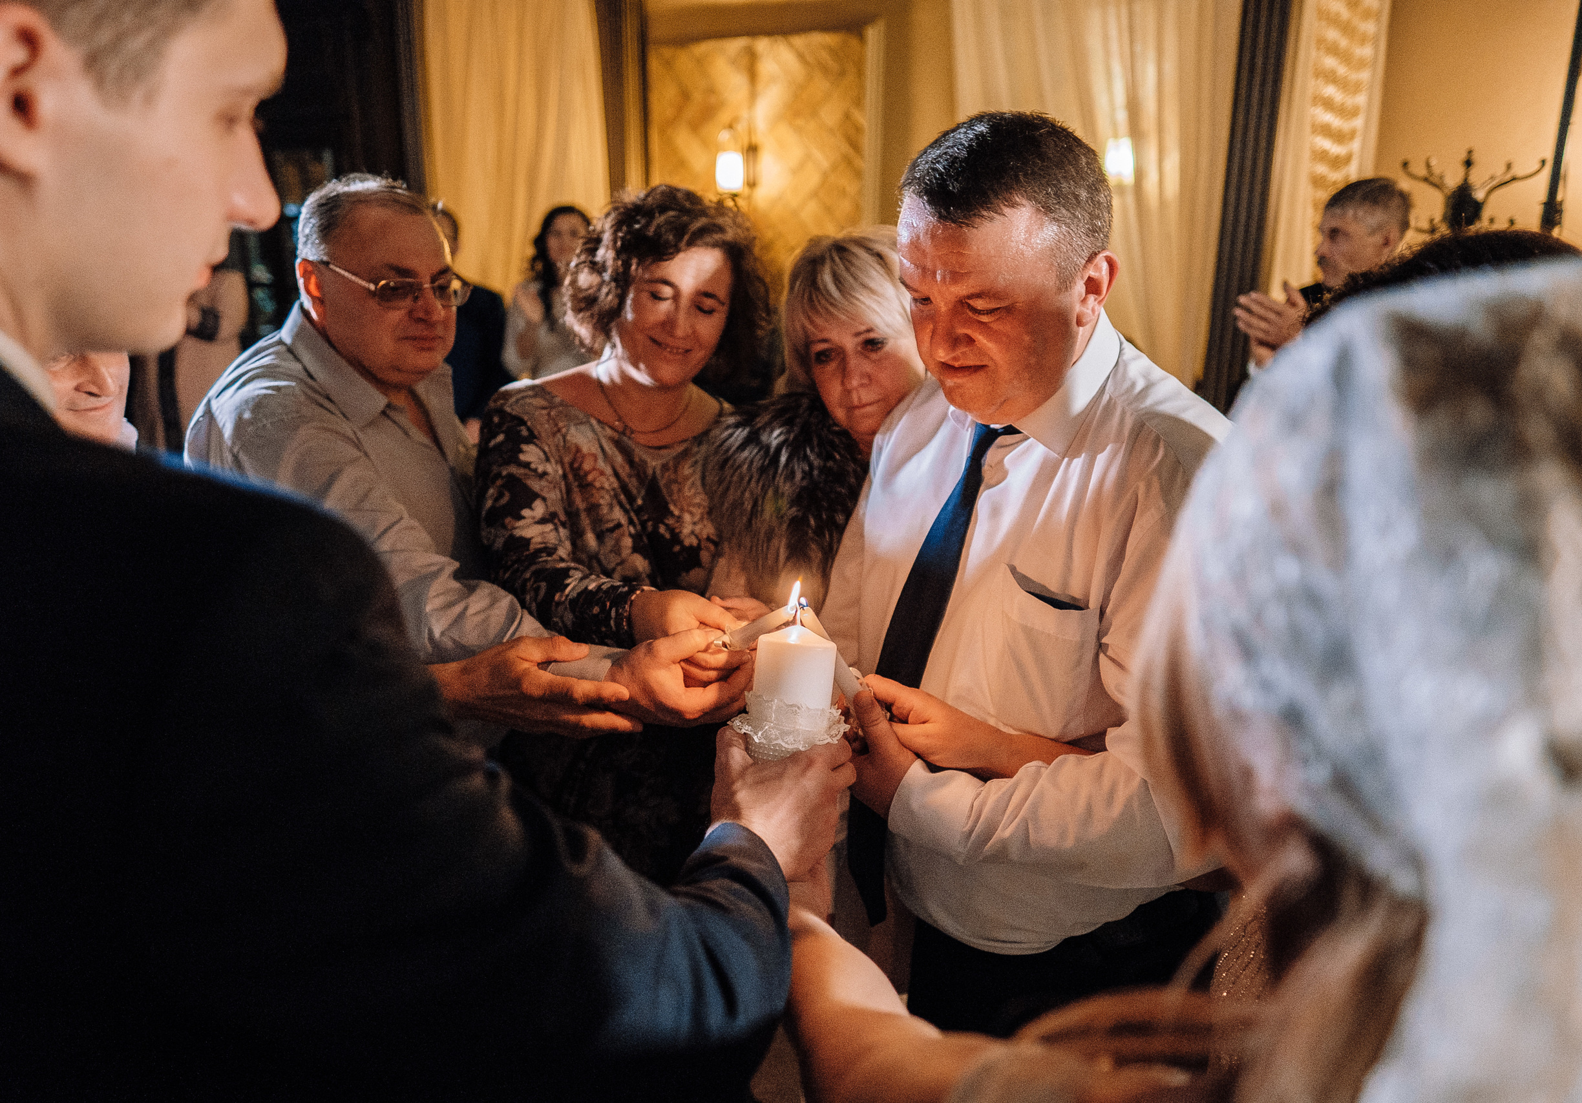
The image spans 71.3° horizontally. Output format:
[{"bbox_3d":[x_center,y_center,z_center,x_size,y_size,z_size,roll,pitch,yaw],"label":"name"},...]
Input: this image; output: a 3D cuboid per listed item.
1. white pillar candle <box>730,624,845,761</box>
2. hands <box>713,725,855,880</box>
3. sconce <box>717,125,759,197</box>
[{"bbox_3d":[0.000,0.124,0.920,0.090,0.124,0.090,5,6,-1],"label":"white pillar candle"},{"bbox_3d":[-0.005,0.201,0.885,0.105,0.098,0.125,5,15,17],"label":"hands"},{"bbox_3d":[-0.214,-1.559,4.400,0.110,0.295,0.190,7,15,23],"label":"sconce"}]

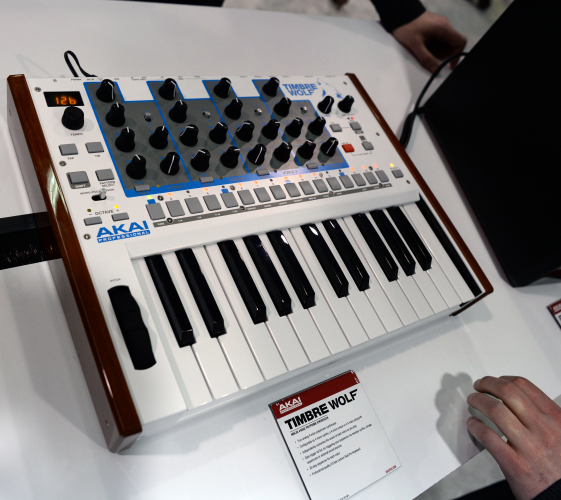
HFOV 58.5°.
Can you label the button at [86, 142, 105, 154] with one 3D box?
[{"bbox_3d":[-0.167,-0.092,0.451,0.014,0.003,0.011,-13,66,-32],"label":"button"}]

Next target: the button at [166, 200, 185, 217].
[{"bbox_3d":[-0.097,-0.038,0.462,0.013,0.003,0.017,-13,66,-32],"label":"button"}]

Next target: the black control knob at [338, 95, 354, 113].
[{"bbox_3d":[0.081,-0.179,0.610,0.018,0.016,0.018,-13,67,-32],"label":"black control knob"}]

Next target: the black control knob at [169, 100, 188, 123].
[{"bbox_3d":[-0.102,-0.141,0.506,0.018,0.016,0.018,-12,65,-32],"label":"black control knob"}]

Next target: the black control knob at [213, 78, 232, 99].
[{"bbox_3d":[-0.062,-0.180,0.552,0.018,0.017,0.018,28,51,-7],"label":"black control knob"}]

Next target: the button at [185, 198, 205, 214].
[{"bbox_3d":[-0.082,-0.042,0.472,0.013,0.003,0.017,-13,66,-32],"label":"button"}]

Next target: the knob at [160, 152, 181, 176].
[{"bbox_3d":[-0.105,-0.083,0.479,0.018,0.016,0.018,-13,66,-32],"label":"knob"}]

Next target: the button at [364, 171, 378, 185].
[{"bbox_3d":[0.104,-0.083,0.578,0.012,0.003,0.015,-13,65,-33],"label":"button"}]

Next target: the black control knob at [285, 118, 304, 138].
[{"bbox_3d":[0.017,-0.136,0.550,0.018,0.016,0.018,-13,67,-32],"label":"black control knob"}]

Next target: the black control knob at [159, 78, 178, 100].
[{"bbox_3d":[-0.114,-0.167,0.515,0.017,0.017,0.017,13,53,-18],"label":"black control knob"}]

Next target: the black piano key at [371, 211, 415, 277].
[{"bbox_3d":[0.125,-0.011,0.547,0.014,0.011,0.084,-13,65,-33],"label":"black piano key"}]

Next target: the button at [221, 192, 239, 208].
[{"bbox_3d":[-0.048,-0.046,0.471,0.013,0.003,0.016,-13,67,-32],"label":"button"}]

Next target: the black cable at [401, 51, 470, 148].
[{"bbox_3d":[0.252,-0.264,0.827,0.045,0.070,0.280,37,50,1],"label":"black cable"}]

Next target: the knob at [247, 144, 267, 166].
[{"bbox_3d":[-0.024,-0.102,0.531,0.018,0.016,0.018,-13,66,-32],"label":"knob"}]

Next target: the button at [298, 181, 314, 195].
[{"bbox_3d":[0.027,-0.064,0.520,0.013,0.003,0.016,-13,67,-32],"label":"button"}]

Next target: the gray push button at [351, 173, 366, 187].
[{"bbox_3d":[0.089,-0.079,0.568,0.012,0.003,0.015,-13,65,-33],"label":"gray push button"}]

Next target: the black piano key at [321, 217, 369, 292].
[{"bbox_3d":[0.069,0.002,0.510,0.014,0.011,0.084,-13,65,-33],"label":"black piano key"}]

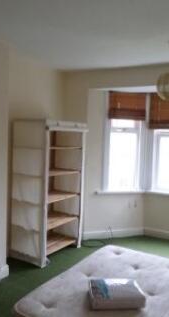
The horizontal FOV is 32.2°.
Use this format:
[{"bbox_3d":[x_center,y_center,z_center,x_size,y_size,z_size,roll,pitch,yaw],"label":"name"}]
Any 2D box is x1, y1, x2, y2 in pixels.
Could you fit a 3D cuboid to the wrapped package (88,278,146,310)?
[{"bbox_3d":[0.212,0.953,2.062,0.360,0.090,0.250,1,4,-5],"label":"wrapped package"}]

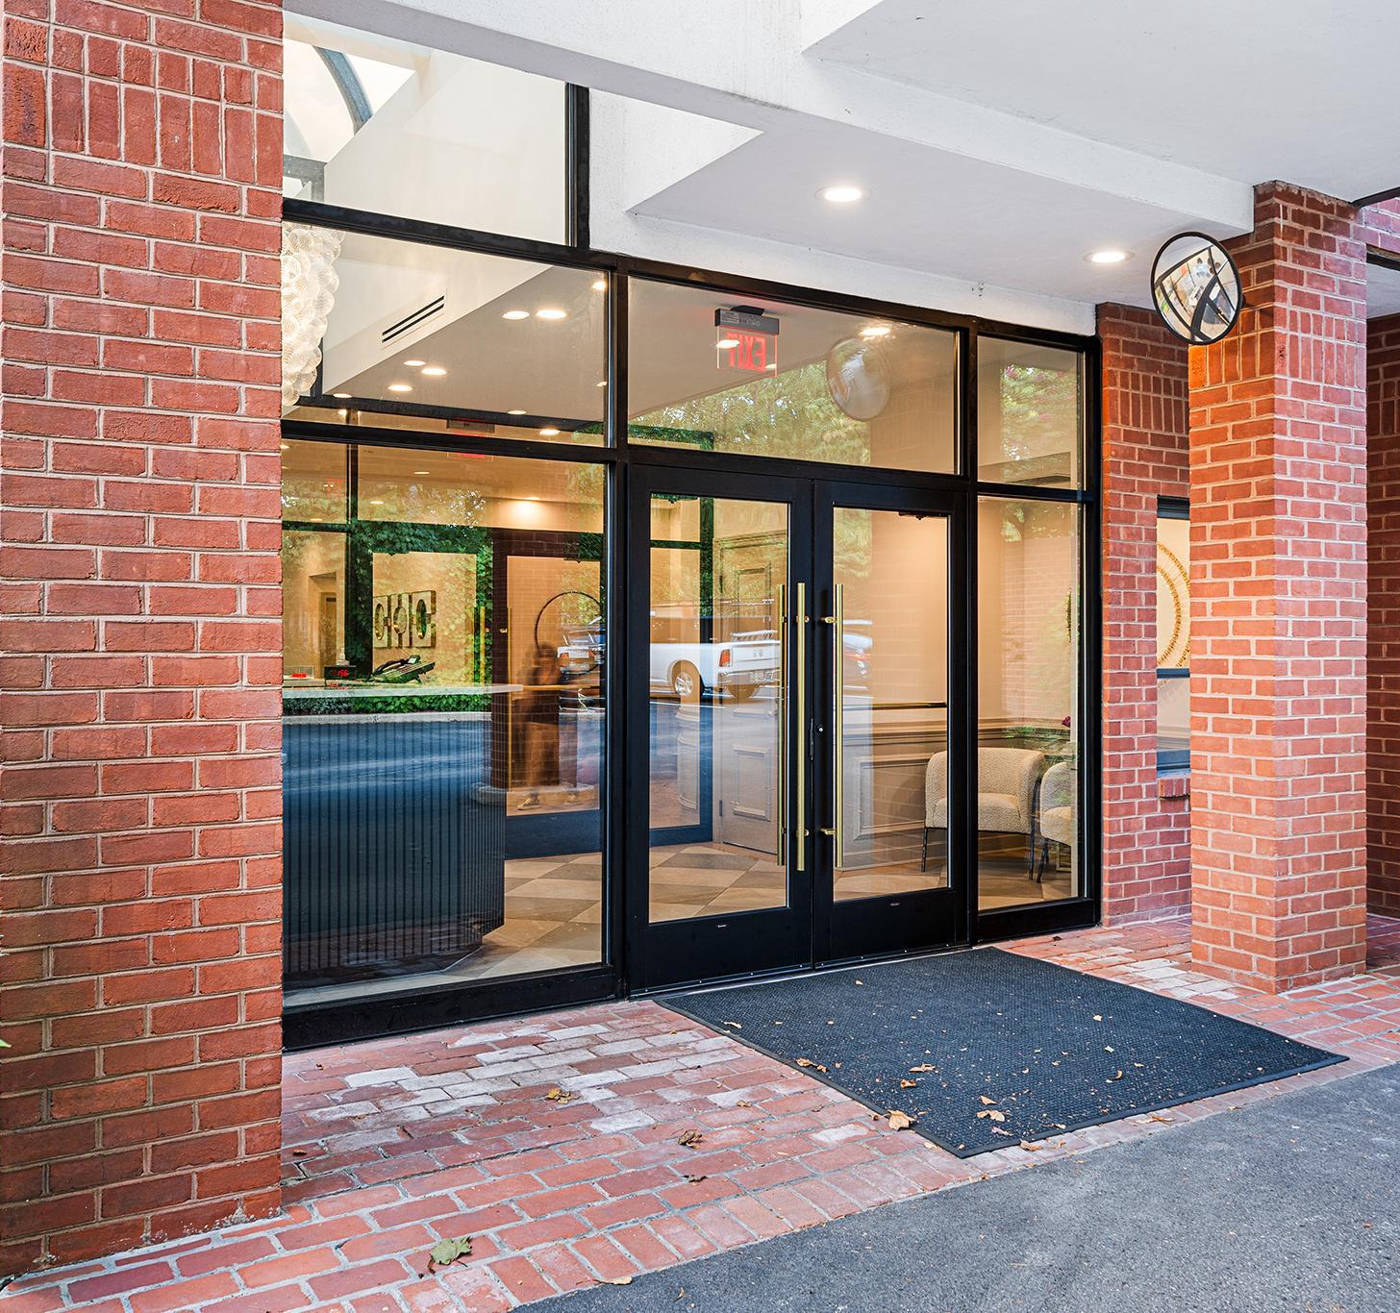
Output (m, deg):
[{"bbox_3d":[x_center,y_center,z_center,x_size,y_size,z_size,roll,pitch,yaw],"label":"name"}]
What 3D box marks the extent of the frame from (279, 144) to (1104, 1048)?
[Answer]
[{"bbox_3d":[0.217,-0.137,5.660,4.019,3.030,0.150,0,0,-29],"label":"frame"}]

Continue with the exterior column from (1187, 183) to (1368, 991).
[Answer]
[{"bbox_3d":[2.493,-0.277,5.641,0.600,3.300,0.405,0,0,-29],"label":"exterior column"}]

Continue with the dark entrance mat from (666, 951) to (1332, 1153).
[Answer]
[{"bbox_3d":[1.035,1.369,4.883,1.770,0.014,1.870,0,0,-29],"label":"dark entrance mat"}]

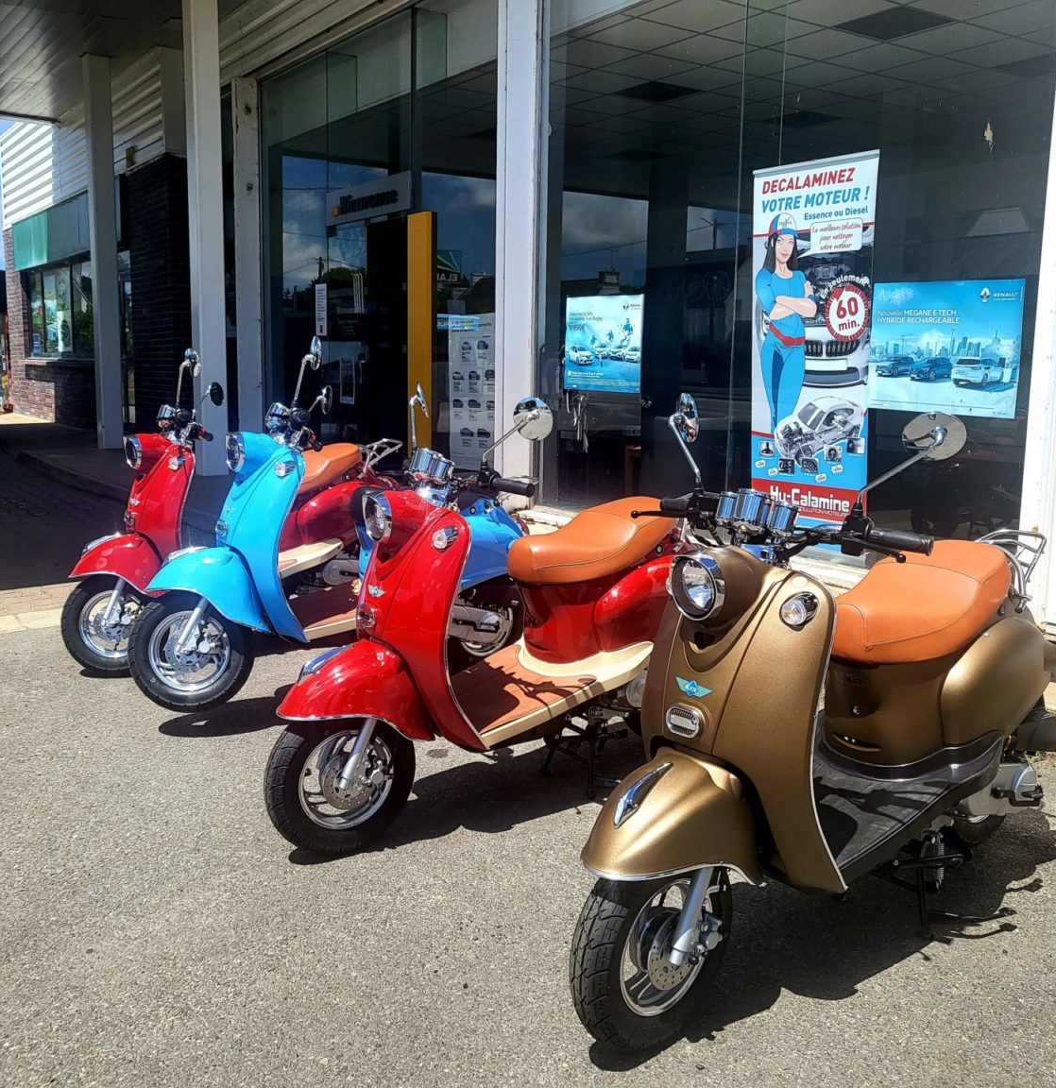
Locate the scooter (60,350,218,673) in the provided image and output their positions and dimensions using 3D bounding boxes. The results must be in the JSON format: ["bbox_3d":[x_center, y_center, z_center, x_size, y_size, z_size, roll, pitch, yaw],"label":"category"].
[{"bbox_3d":[-1.173,-0.179,4.774,1.713,1.317,0.713,-7,12,-40],"label":"scooter"}]

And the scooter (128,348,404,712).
[{"bbox_3d":[-0.596,-0.044,4.250,1.700,1.260,0.720,-5,18,-33],"label":"scooter"}]

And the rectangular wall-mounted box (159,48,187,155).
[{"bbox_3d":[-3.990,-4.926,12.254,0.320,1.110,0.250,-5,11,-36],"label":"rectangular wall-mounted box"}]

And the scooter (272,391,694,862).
[{"bbox_3d":[0.061,0.150,3.208,1.700,1.230,0.720,-6,13,-37],"label":"scooter"}]

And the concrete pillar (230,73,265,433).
[{"bbox_3d":[-3.055,-2.946,11.883,0.220,4.058,0.170,-5,11,-35],"label":"concrete pillar"}]

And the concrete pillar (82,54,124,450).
[{"bbox_3d":[-5.225,-3.509,13.393,0.240,4.655,0.240,-5,11,-35],"label":"concrete pillar"}]

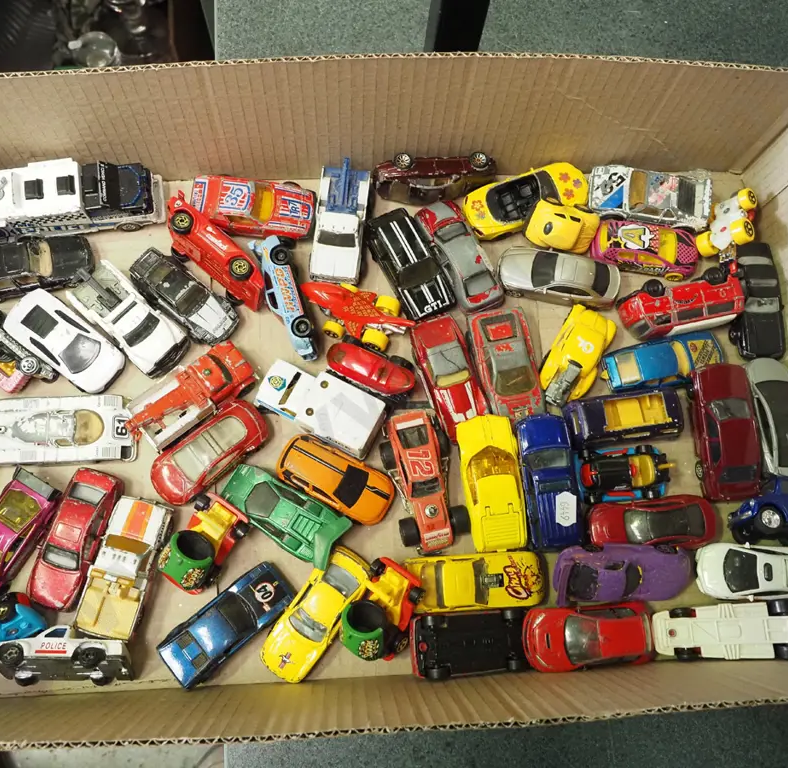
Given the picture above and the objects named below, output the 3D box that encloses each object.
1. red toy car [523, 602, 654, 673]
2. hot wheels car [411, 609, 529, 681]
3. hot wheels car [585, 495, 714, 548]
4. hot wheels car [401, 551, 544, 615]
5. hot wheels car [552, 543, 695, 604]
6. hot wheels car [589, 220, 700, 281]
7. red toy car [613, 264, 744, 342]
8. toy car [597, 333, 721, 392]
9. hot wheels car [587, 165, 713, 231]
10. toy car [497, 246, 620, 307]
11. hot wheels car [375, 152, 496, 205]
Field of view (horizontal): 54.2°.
[{"bbox_3d":[0.103,0.133,0.406,0.069,0.022,0.032,-3,78,-2],"label":"red toy car"},{"bbox_3d":[0.045,0.140,0.421,0.068,0.022,0.033,-4,77,-4],"label":"hot wheels car"},{"bbox_3d":[0.142,0.076,0.421,0.070,0.019,0.029,-4,78,-2],"label":"hot wheels car"},{"bbox_3d":[0.043,0.106,0.410,0.074,0.022,0.030,-3,78,-2],"label":"hot wheels car"},{"bbox_3d":[0.122,0.101,0.409,0.071,0.019,0.030,1,102,-1],"label":"hot wheels car"},{"bbox_3d":[0.157,-0.083,0.477,0.066,0.023,0.027,9,77,-1],"label":"hot wheels car"},{"bbox_3d":[0.173,-0.049,0.467,0.070,0.028,0.029,-12,80,-5],"label":"red toy car"},{"bbox_3d":[0.163,-0.013,0.462,0.069,0.021,0.027,-10,78,-5],"label":"toy car"},{"bbox_3d":[0.154,-0.113,0.463,0.072,0.020,0.031,6,77,0],"label":"hot wheels car"},{"bbox_3d":[0.097,-0.063,0.450,0.071,0.021,0.030,8,77,1],"label":"toy car"},{"bbox_3d":[0.025,-0.122,0.457,0.071,0.029,0.021,-2,78,-2],"label":"hot wheels car"}]

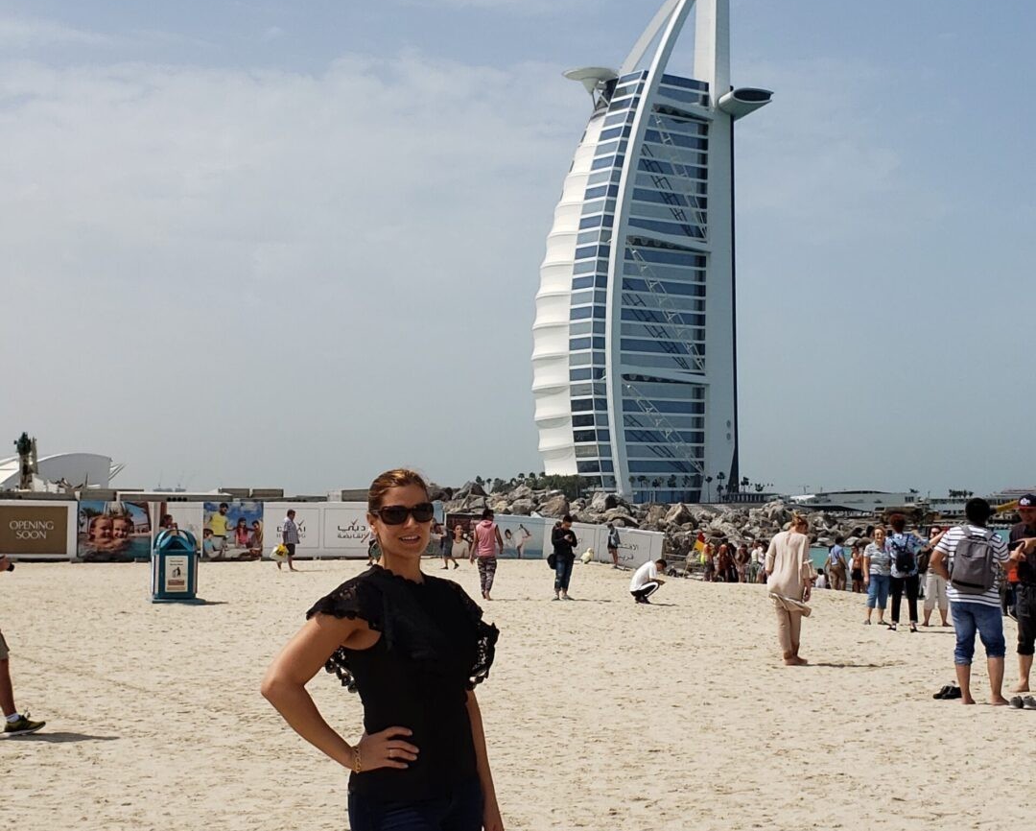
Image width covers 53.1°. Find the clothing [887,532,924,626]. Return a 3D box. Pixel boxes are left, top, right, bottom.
[{"bbox_3d":[5.385,2.262,14.400,0.470,1.270,0.350,-1,-5,9],"label":"clothing"}]

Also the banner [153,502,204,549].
[{"bbox_3d":[-11.617,3.912,35.400,1.680,1.933,0.080,2,-5,-17],"label":"banner"}]

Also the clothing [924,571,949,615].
[{"bbox_3d":[6.619,2.789,16.400,0.390,0.648,0.270,-1,-5,12],"label":"clothing"}]

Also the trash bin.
[{"bbox_3d":[-6.242,2.733,18.900,0.810,1.340,0.700,2,-6,-21],"label":"trash bin"}]

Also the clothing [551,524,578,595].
[{"bbox_3d":[0.886,2.760,19.800,0.470,1.320,0.320,3,-6,-30],"label":"clothing"}]

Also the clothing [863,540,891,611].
[{"bbox_3d":[5.680,2.533,16.400,0.420,1.126,0.290,-1,-5,10],"label":"clothing"}]

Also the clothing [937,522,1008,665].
[{"bbox_3d":[3.858,1.510,8.800,0.550,1.170,0.370,-3,-6,30],"label":"clothing"}]

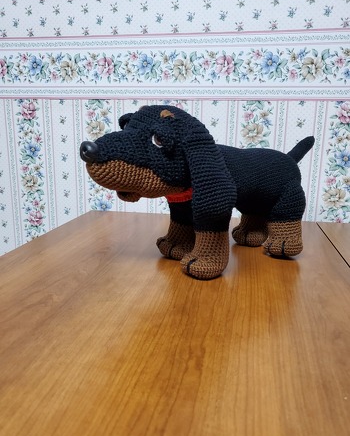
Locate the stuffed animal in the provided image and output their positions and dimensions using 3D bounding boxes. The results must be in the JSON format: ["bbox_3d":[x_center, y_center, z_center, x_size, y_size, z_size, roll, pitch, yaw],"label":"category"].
[{"bbox_3d":[0.064,-0.046,0.518,0.407,0.219,0.146,-7,15,-31],"label":"stuffed animal"}]

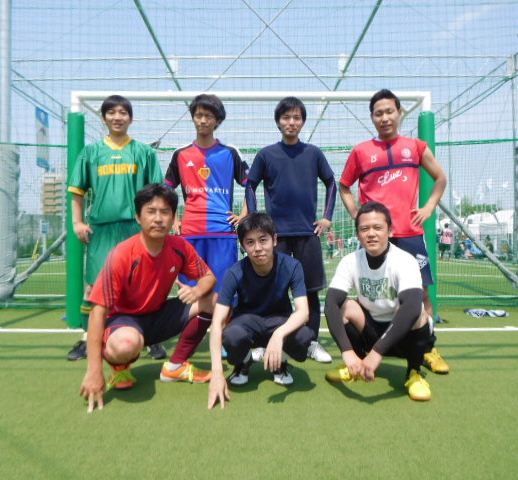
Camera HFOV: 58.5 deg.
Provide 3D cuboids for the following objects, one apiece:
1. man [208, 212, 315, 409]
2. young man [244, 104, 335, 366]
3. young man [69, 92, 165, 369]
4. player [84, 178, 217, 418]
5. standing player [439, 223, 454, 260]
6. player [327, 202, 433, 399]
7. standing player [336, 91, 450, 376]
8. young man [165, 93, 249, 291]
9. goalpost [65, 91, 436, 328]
[{"bbox_3d":[0.015,0.306,2.404,0.560,0.920,0.660,0,0,0],"label":"man"},{"bbox_3d":[0.210,-0.084,3.047,0.610,1.710,0.370,0,0,2],"label":"young man"},{"bbox_3d":[-0.955,-0.108,3.118,0.670,1.760,0.380,0,-1,-7],"label":"young man"},{"bbox_3d":[-0.560,0.246,2.375,0.690,1.040,0.680,0,-1,-11],"label":"player"},{"bbox_3d":[8.930,0.076,22.007,0.550,1.720,0.400,0,-1,-11],"label":"standing player"},{"bbox_3d":[0.620,0.281,2.434,0.580,0.970,0.600,0,-1,6],"label":"player"},{"bbox_3d":[0.840,-0.085,2.877,0.690,1.710,0.400,0,-1,9],"label":"standing player"},{"bbox_3d":[-0.350,-0.108,3.158,0.580,1.760,0.360,0,-1,-5],"label":"young man"},{"bbox_3d":[-0.060,-0.262,4.409,3.270,2.090,0.860,0,0,0],"label":"goalpost"}]

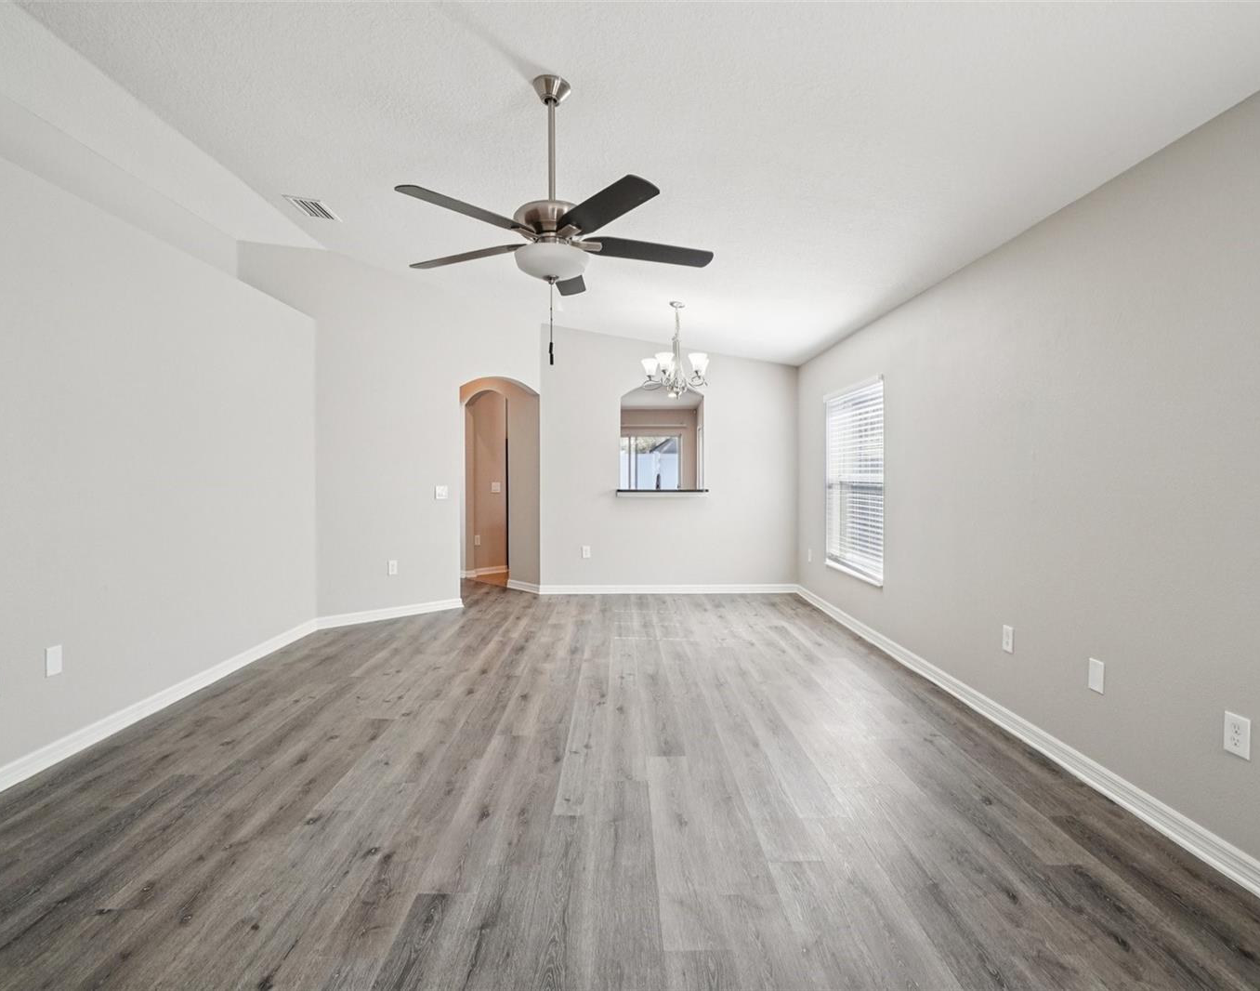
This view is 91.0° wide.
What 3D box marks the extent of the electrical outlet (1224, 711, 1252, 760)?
[{"bbox_3d":[1.889,0.749,1.931,0.010,0.119,0.077,0,2,-1],"label":"electrical outlet"}]

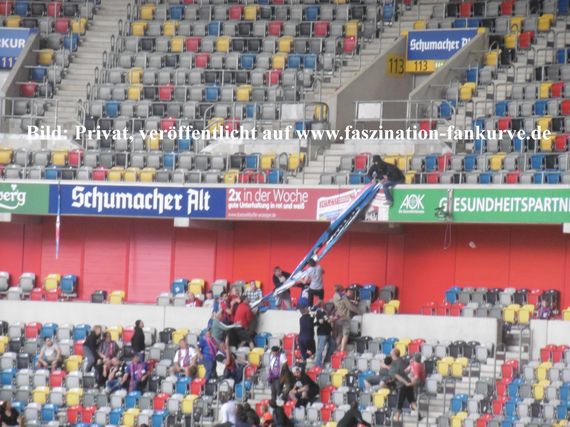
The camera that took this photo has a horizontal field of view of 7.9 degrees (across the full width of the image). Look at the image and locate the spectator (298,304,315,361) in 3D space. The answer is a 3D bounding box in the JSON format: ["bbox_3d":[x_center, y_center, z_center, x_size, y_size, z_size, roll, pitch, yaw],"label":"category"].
[{"bbox_3d":[0.560,3.230,107.200,0.500,1.720,0.450,2,-1,15],"label":"spectator"}]

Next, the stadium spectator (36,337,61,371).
[{"bbox_3d":[-6.207,3.832,108.000,0.580,1.200,0.780,1,2,22],"label":"stadium spectator"}]

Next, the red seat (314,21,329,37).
[{"bbox_3d":[1.029,-5.215,116.000,0.420,0.480,0.300,1,2,32],"label":"red seat"}]

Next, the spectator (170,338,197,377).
[{"bbox_3d":[-2.589,3.846,105.500,0.600,1.270,0.780,1,2,22],"label":"spectator"}]

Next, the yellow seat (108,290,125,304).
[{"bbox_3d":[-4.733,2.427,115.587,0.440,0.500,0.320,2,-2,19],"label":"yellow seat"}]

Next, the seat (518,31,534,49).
[{"bbox_3d":[6.573,-4.736,112.000,0.420,0.480,0.300,2,3,41],"label":"seat"}]

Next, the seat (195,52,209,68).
[{"bbox_3d":[-2.374,-4.350,117.000,0.440,0.470,0.320,1,-2,31],"label":"seat"}]

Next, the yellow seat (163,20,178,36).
[{"bbox_3d":[-3.341,-5.413,120.600,0.440,0.480,0.320,1,-2,28],"label":"yellow seat"}]

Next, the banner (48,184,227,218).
[{"bbox_3d":[-3.950,-0.313,110.200,5.900,0.830,0.080,1,-2,34],"label":"banner"}]

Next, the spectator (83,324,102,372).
[{"bbox_3d":[-5.025,3.638,107.700,0.700,1.500,0.520,1,-2,30],"label":"spectator"}]

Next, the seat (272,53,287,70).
[{"bbox_3d":[-0.157,-4.340,117.500,0.440,0.480,0.320,1,-2,28],"label":"seat"}]

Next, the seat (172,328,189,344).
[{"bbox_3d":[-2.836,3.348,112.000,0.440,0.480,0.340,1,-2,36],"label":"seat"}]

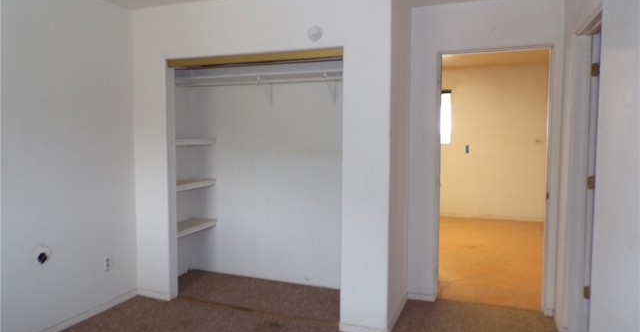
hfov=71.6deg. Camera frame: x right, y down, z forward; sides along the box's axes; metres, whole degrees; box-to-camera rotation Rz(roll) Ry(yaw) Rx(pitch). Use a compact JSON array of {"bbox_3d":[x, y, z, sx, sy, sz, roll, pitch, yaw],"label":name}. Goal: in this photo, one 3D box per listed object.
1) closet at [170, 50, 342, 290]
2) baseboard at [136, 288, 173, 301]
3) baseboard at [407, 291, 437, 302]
[{"bbox_3d":[-0.473,0.136,3.819,1.719,2.007,0.804,2,4,21],"label":"closet"},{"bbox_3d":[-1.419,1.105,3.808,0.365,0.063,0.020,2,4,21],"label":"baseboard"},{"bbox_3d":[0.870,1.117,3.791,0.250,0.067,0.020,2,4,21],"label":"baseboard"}]

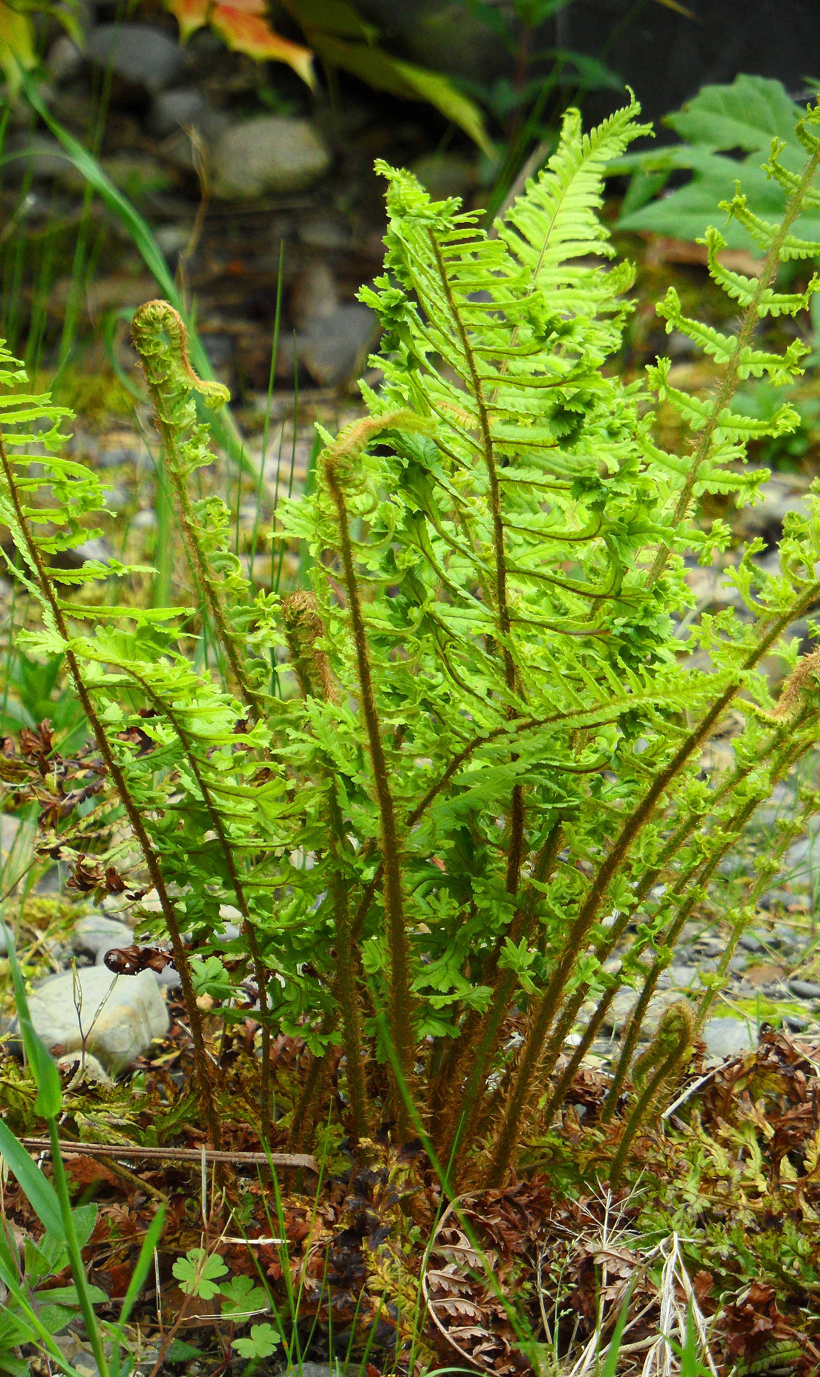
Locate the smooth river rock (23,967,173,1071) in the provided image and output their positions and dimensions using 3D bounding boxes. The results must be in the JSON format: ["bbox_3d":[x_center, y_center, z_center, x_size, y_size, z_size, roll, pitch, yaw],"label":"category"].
[{"bbox_3d":[-0.130,0.140,3.500,0.060,0.041,0.048,0,17,0],"label":"smooth river rock"}]

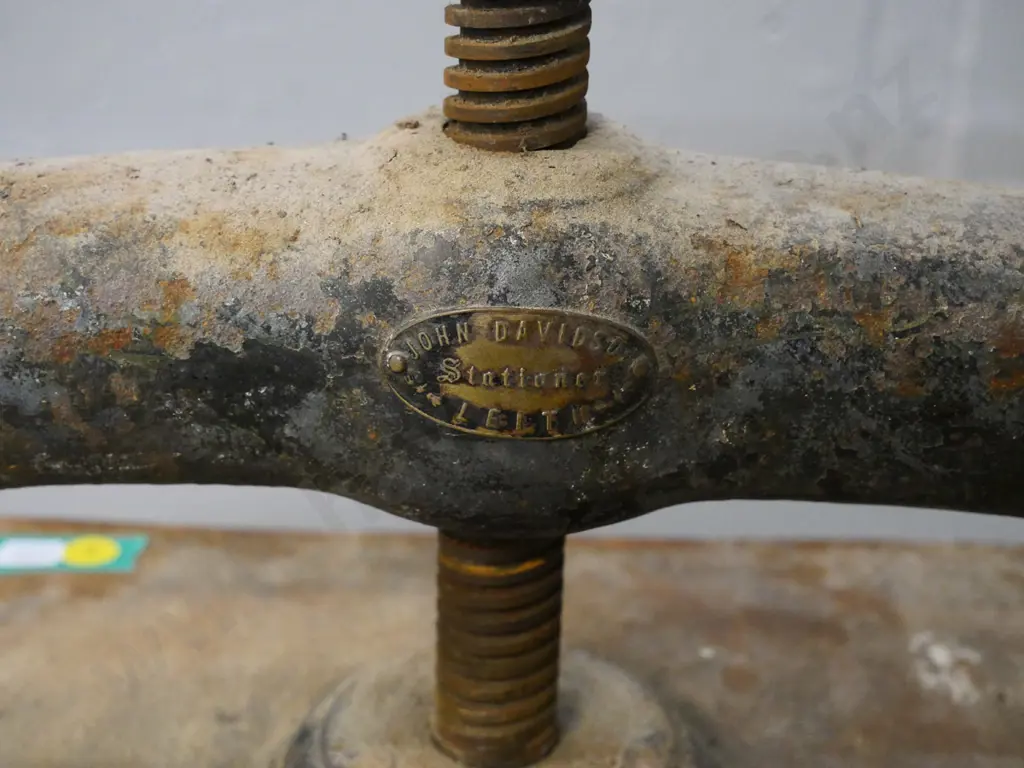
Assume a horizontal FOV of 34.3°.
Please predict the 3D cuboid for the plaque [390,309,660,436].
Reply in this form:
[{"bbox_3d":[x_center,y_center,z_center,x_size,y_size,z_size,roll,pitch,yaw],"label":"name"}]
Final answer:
[{"bbox_3d":[0.002,-0.003,0.385,0.064,0.032,0.007,2,18,0],"label":"plaque"}]

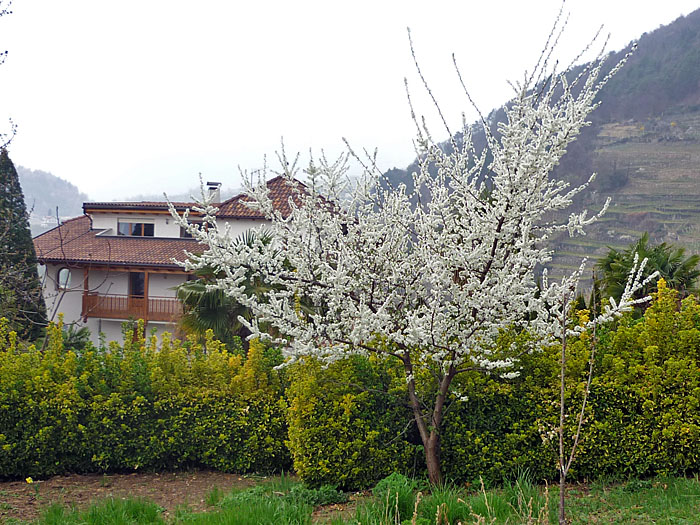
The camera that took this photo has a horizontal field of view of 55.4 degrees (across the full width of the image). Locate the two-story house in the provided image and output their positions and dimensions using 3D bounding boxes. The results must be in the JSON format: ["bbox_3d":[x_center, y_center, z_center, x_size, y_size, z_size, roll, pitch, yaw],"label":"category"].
[{"bbox_3d":[-8.200,0.400,38.800,16.000,9.600,10.500,2,1,10],"label":"two-story house"}]

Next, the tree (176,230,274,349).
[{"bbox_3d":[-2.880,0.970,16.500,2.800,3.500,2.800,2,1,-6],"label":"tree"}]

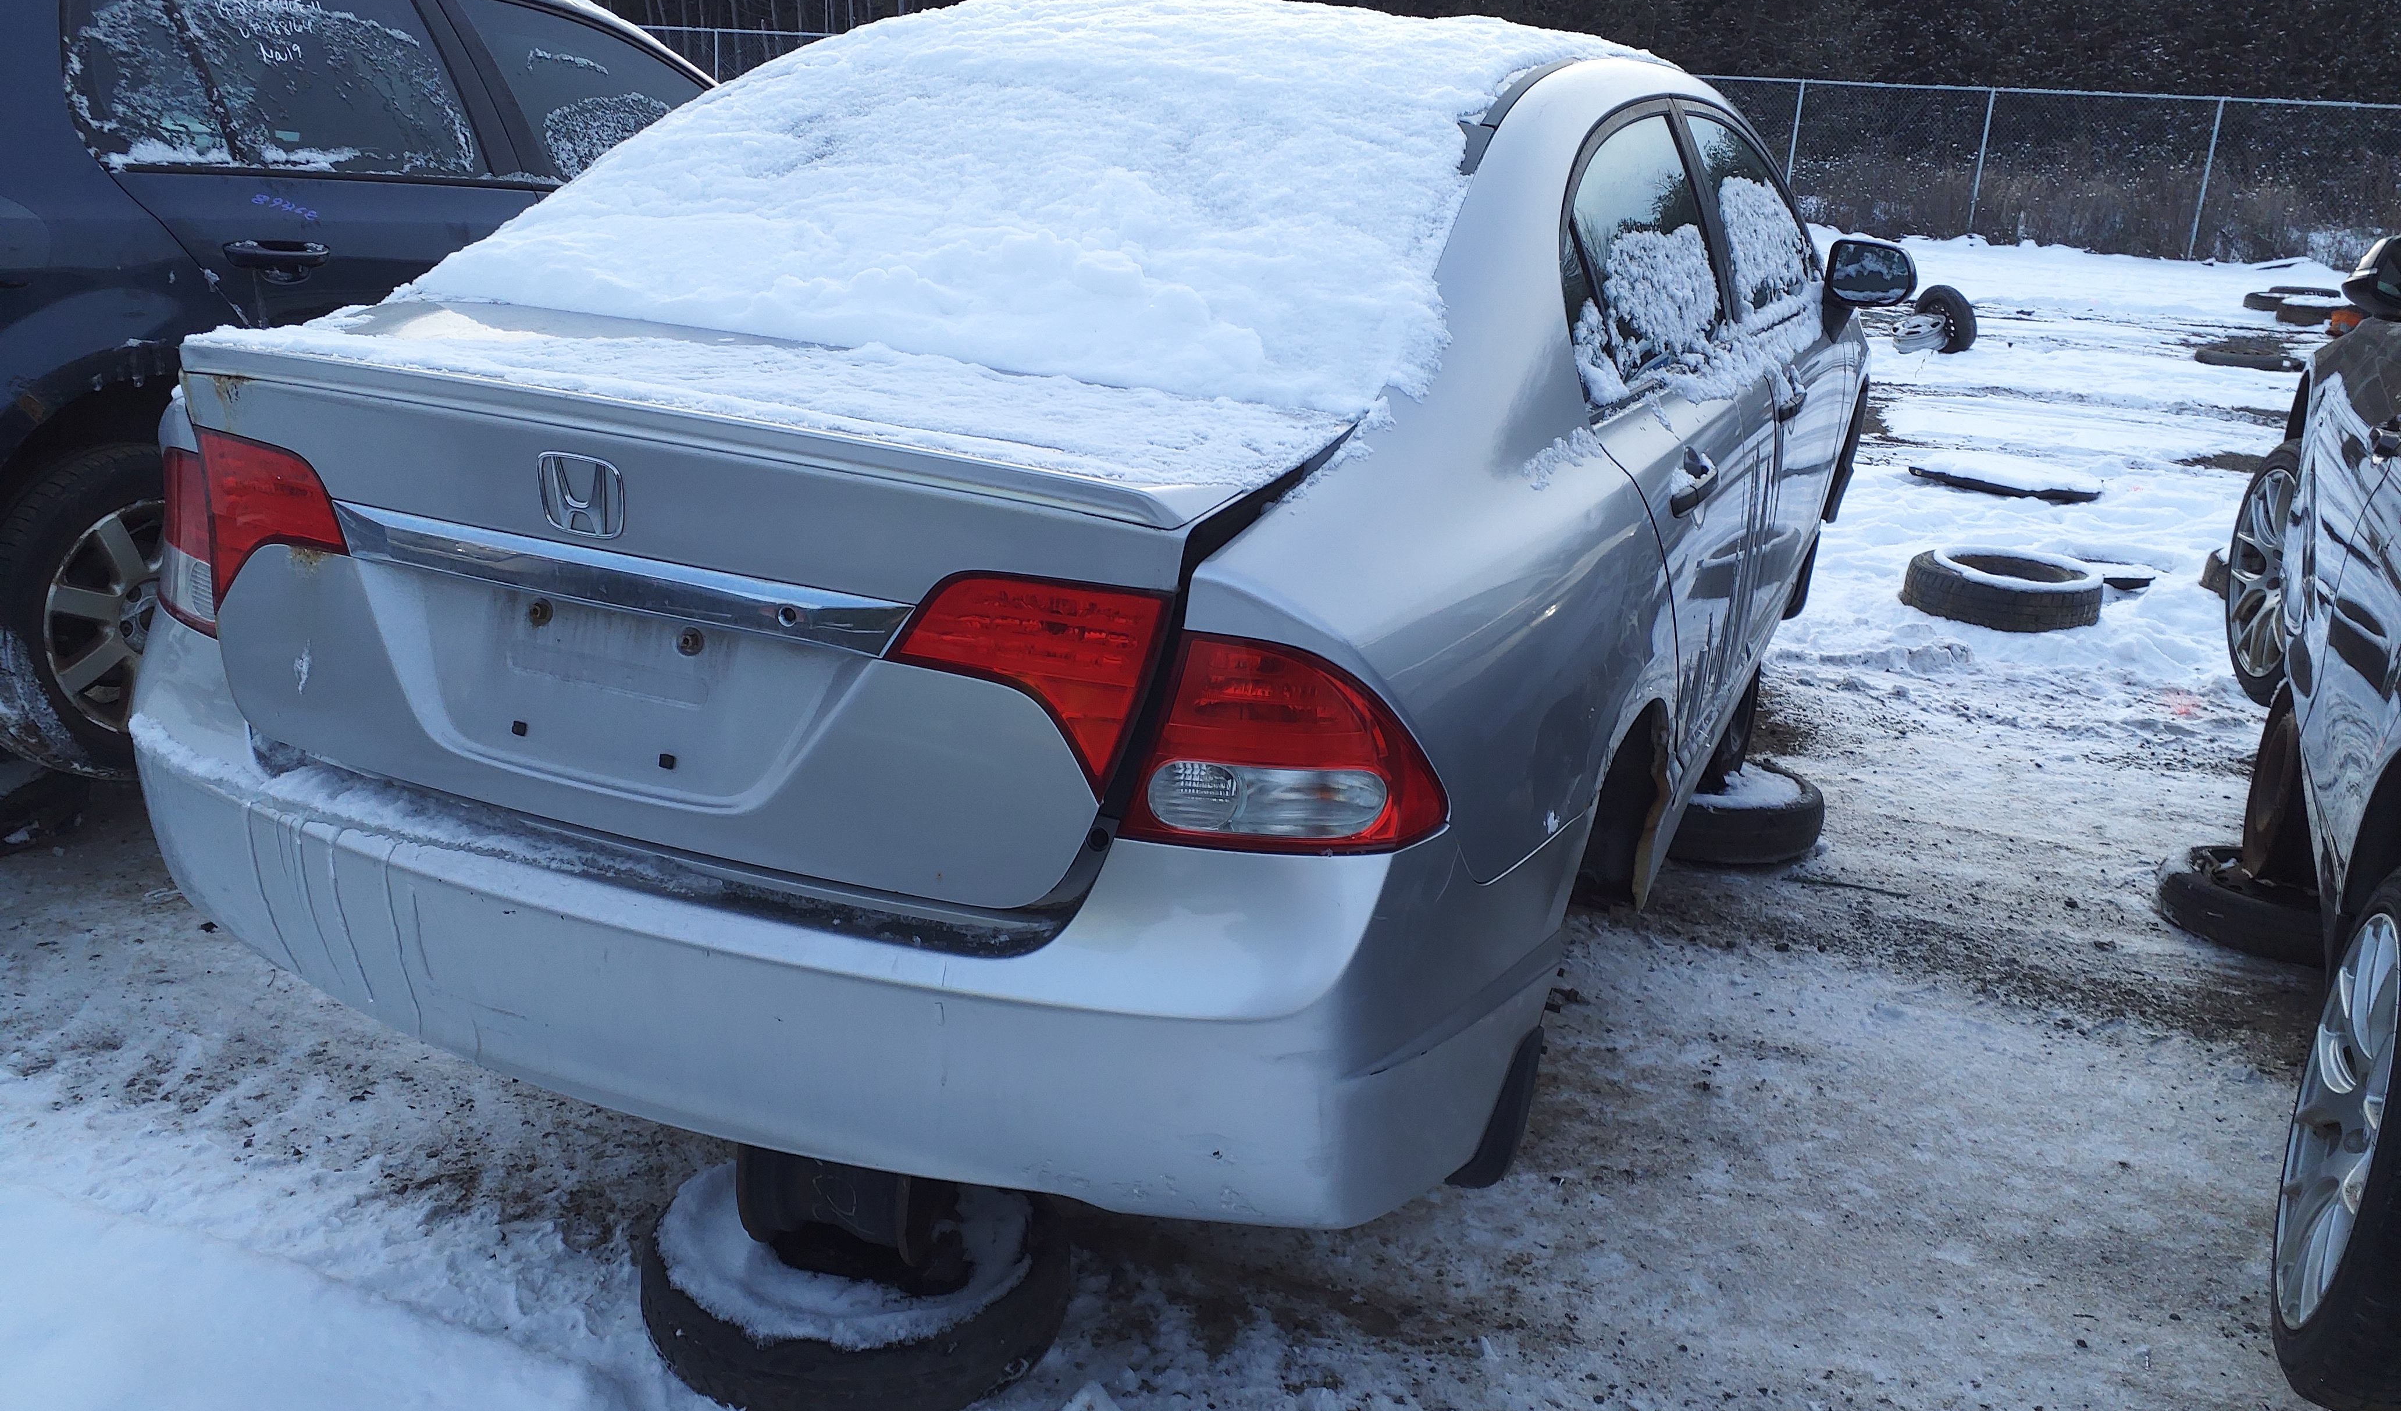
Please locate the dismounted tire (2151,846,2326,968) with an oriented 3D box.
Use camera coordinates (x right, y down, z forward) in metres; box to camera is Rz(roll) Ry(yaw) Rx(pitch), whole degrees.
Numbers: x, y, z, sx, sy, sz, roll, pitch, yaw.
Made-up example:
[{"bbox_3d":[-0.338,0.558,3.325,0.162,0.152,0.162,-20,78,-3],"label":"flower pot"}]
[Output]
[{"bbox_3d":[2.431,0.389,3.962,0.585,0.150,0.585,1,20,0],"label":"dismounted tire"}]

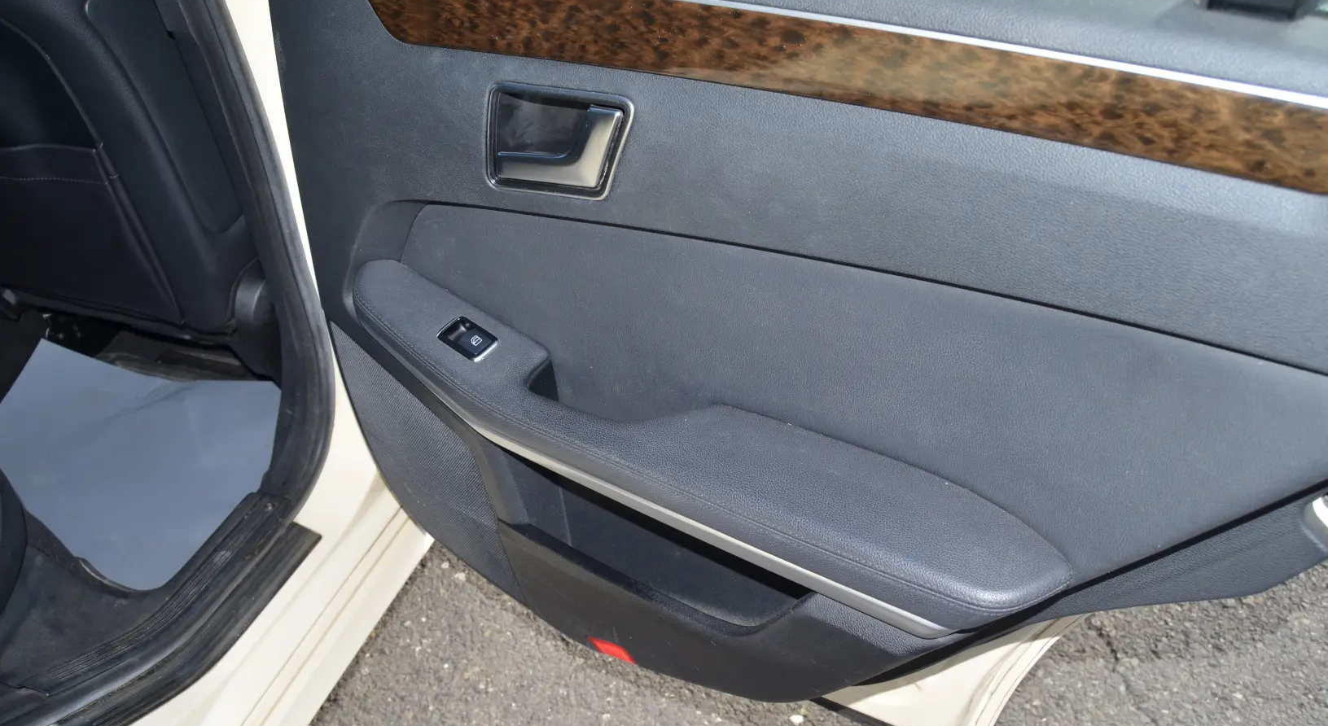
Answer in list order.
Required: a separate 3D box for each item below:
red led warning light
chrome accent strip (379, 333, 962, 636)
[{"bbox_3d":[-0.049,0.266,0.959,0.049,0.023,0.016,20,40,24],"label":"red led warning light"},{"bbox_3d":[-0.043,0.086,0.853,0.563,0.041,0.057,20,40,24],"label":"chrome accent strip"}]

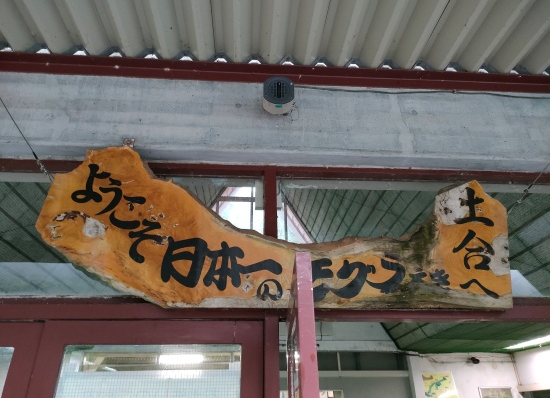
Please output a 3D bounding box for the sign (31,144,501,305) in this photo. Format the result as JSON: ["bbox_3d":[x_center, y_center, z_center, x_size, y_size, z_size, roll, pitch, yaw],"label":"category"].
[{"bbox_3d":[0.031,0.137,1.973,2.134,0.710,0.085,1,-9,-4],"label":"sign"}]

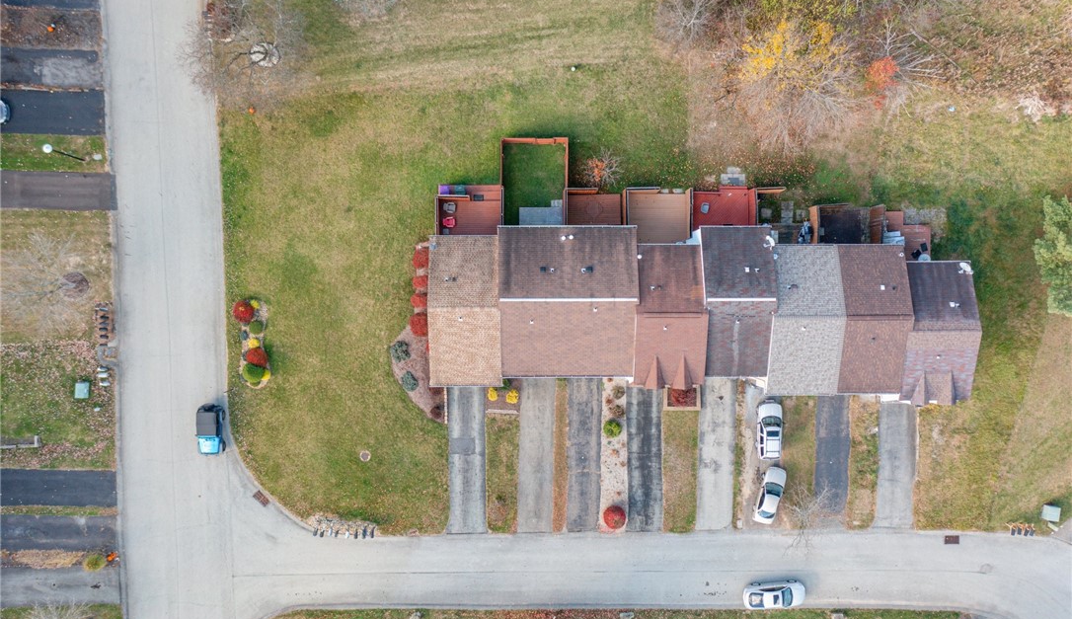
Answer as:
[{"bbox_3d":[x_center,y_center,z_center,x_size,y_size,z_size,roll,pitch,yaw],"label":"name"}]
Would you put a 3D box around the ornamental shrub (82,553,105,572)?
[{"bbox_3d":[-35.289,20.335,66.746,1.650,0.950,1.400,0,91,0],"label":"ornamental shrub"}]

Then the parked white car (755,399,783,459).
[{"bbox_3d":[18.605,9.581,66.246,1.800,1.720,4.600,0,91,0],"label":"parked white car"}]

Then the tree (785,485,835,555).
[{"bbox_3d":[21.183,16.165,64.677,3.900,5.000,5.000,0,91,0],"label":"tree"}]

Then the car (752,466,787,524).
[{"bbox_3d":[18.652,14.760,66.437,1.780,1.450,4.700,15,91,0],"label":"car"}]

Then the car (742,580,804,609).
[{"bbox_3d":[19.088,22.828,66.523,4.850,1.450,1.820,-5,91,0],"label":"car"}]

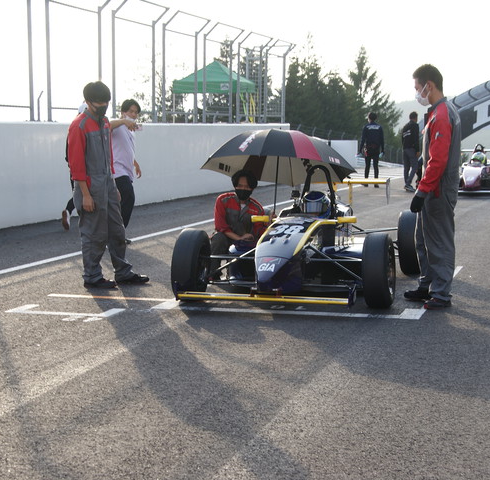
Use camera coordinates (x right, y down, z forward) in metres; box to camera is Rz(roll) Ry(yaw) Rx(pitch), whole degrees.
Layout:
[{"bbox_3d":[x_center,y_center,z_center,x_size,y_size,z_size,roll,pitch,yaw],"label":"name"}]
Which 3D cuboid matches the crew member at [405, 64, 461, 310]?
[{"bbox_3d":[1.405,-0.388,8.896,0.420,1.750,0.510,1,6,7],"label":"crew member"}]

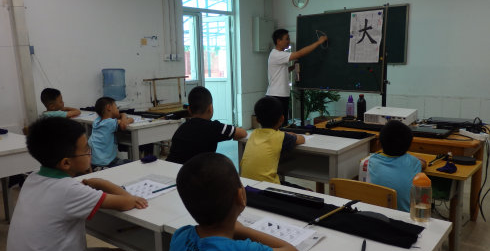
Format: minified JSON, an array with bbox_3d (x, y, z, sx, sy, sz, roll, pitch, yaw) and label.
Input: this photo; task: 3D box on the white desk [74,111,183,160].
[{"bbox_3d":[-1.079,0.305,3.844,0.860,0.740,0.600,7,14,39],"label":"white desk"}]

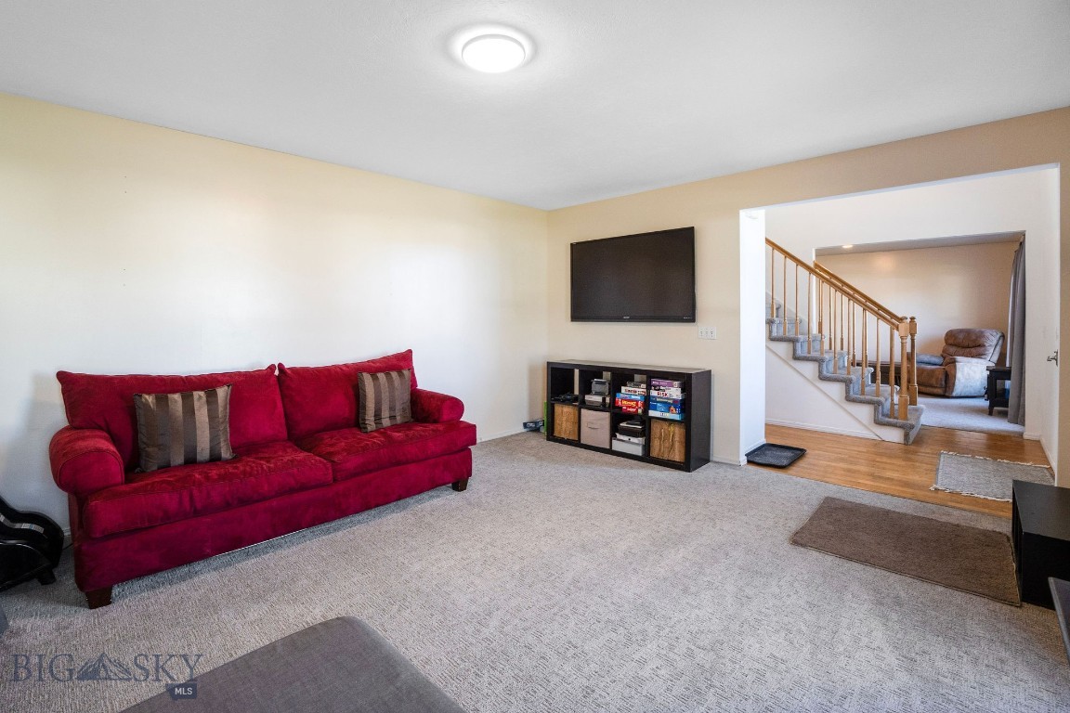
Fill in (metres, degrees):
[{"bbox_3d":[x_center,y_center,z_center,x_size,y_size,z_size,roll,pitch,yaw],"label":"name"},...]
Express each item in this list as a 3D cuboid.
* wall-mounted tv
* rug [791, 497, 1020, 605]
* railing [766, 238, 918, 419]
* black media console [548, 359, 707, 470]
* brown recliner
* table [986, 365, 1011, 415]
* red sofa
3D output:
[{"bbox_3d":[0.887,-0.718,4.184,1.286,0.796,0.100,4,7,42],"label":"wall-mounted tv"},{"bbox_3d":[2.012,0.999,2.480,0.900,0.020,0.820,3,6,38],"label":"rug"},{"bbox_3d":[3.443,-0.384,5.064,1.420,1.920,1.150,4,7,42],"label":"railing"},{"bbox_3d":[0.800,0.481,4.129,1.490,0.790,0.390,4,7,42],"label":"black media console"},{"bbox_3d":[6.458,0.074,6.996,0.930,0.990,0.890,-1,5,-10],"label":"brown recliner"},{"bbox_3d":[5.851,0.422,5.431,0.460,0.590,0.500,4,7,42],"label":"table"},{"bbox_3d":[-1.497,0.532,2.847,2.122,0.960,0.980,-5,7,-41],"label":"red sofa"}]

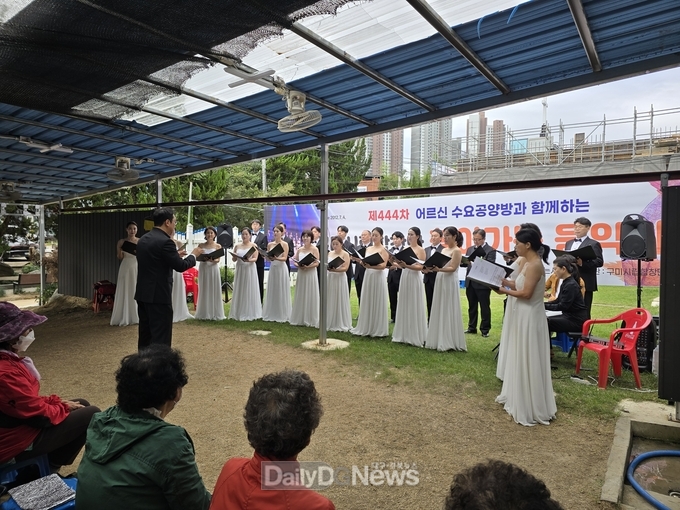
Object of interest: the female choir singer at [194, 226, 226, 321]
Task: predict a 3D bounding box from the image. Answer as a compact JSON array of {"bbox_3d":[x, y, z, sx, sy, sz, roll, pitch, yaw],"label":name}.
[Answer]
[{"bbox_3d":[-2.320,0.320,8.100,0.580,1.660,0.540,0,1,-12],"label":"female choir singer"}]

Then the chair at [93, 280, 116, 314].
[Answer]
[{"bbox_3d":[-4.380,0.770,8.400,0.440,0.600,0.440,0,1,-27],"label":"chair"}]

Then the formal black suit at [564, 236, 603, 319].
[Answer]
[{"bbox_3d":[3.260,0.520,6.050,0.420,1.500,0.520,0,1,-41],"label":"formal black suit"}]

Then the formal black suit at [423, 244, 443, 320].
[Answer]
[{"bbox_3d":[1.692,0.501,7.800,0.500,1.433,0.360,1,1,30],"label":"formal black suit"}]

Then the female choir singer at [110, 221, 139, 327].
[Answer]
[{"bbox_3d":[-3.350,0.285,7.250,0.560,1.660,0.560,0,1,-25],"label":"female choir singer"}]

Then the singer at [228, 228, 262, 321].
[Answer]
[{"bbox_3d":[-1.715,0.336,8.200,0.580,1.633,0.550,1,1,9],"label":"singer"}]

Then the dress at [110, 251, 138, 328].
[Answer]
[{"bbox_3d":[-3.544,0.498,7.500,0.550,1.278,0.500,0,1,-23],"label":"dress"}]

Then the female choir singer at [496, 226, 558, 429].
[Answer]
[{"bbox_3d":[1.700,0.605,4.100,0.600,1.690,0.500,1,2,23],"label":"female choir singer"}]

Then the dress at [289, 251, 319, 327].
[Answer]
[{"bbox_3d":[-0.593,0.559,7.650,0.520,1.236,0.500,1,1,25],"label":"dress"}]

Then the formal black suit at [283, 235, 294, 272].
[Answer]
[{"bbox_3d":[-1.115,0.350,9.000,0.500,1.500,0.360,1,1,9],"label":"formal black suit"}]

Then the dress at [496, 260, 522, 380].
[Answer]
[{"bbox_3d":[1.858,0.687,4.500,0.550,1.285,0.500,1,1,7],"label":"dress"}]

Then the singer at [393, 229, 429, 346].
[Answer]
[{"bbox_3d":[1.030,0.431,6.600,0.560,1.670,0.520,-1,2,-35],"label":"singer"}]

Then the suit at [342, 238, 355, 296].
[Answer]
[{"bbox_3d":[0.096,0.430,8.700,0.500,1.500,0.360,1,1,23],"label":"suit"}]

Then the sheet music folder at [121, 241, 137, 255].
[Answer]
[{"bbox_3d":[-3.275,-0.096,7.200,0.420,0.290,0.100,0,40,-27],"label":"sheet music folder"}]

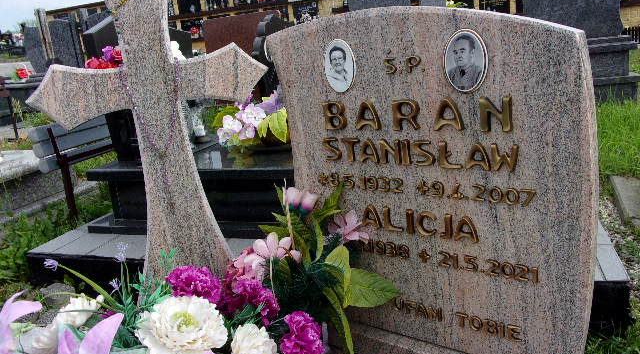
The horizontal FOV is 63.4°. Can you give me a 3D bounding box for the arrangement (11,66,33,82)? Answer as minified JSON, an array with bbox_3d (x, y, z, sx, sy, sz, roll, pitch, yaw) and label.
[{"bbox_3d":[-3.517,-1.220,6.100,0.260,0.190,0.220,-1,16,21],"label":"arrangement"}]

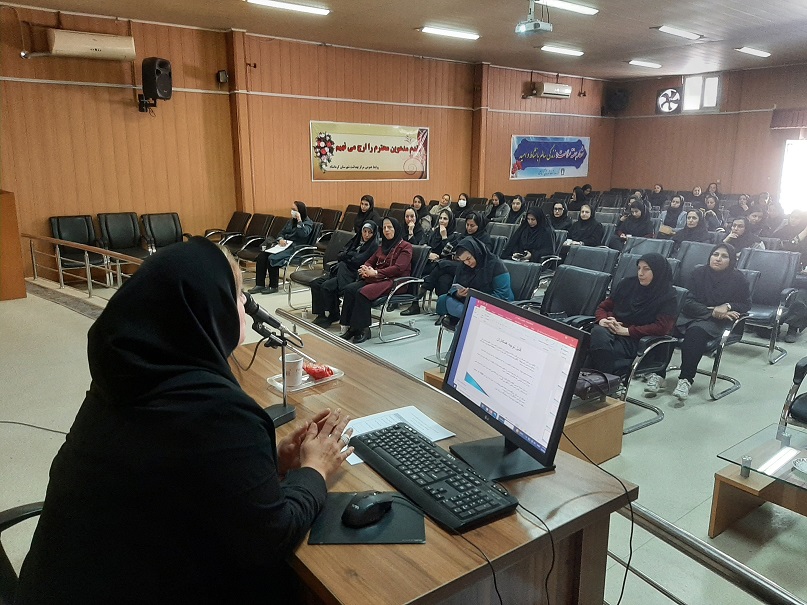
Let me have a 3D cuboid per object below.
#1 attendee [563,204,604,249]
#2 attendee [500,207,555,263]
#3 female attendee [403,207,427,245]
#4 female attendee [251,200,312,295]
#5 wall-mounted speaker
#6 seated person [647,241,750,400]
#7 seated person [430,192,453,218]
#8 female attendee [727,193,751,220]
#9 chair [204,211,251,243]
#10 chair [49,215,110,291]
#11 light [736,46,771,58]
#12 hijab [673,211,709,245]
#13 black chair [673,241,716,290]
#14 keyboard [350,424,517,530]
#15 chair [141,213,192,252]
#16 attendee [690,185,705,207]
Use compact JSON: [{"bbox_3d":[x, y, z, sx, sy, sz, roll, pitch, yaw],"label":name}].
[{"bbox_3d":[2.325,-0.693,8.303,0.520,1.260,0.760,12,18,41],"label":"attendee"},{"bbox_3d":[1.550,-0.564,7.769,0.780,1.260,0.560,-12,19,-41],"label":"attendee"},{"bbox_3d":[-0.111,-0.587,7.763,0.820,1.220,0.500,-12,18,-41],"label":"female attendee"},{"bbox_3d":[-1.700,-0.789,8.555,0.800,1.240,0.500,-10,17,-35],"label":"female attendee"},{"bbox_3d":[-3.694,-3.364,9.100,0.360,0.610,0.380,7,15,25],"label":"wall-mounted speaker"},{"bbox_3d":[2.436,0.134,4.991,0.820,1.210,0.560,-10,18,-38],"label":"seated person"},{"bbox_3d":[0.645,-1.340,10.993,0.800,1.200,0.520,-10,17,-37],"label":"seated person"},{"bbox_3d":[6.160,-1.392,11.286,0.800,1.200,0.520,-10,17,-37],"label":"female attendee"},{"bbox_3d":[-2.799,-0.926,9.693,0.640,0.970,0.580,-11,18,-39],"label":"chair"},{"bbox_3d":[-4.800,-0.752,8.976,0.620,0.970,0.660,-8,16,-31],"label":"chair"},{"bbox_3d":[6.953,-4.949,11.919,1.170,0.090,0.260,-10,17,-37],"label":"light"},{"bbox_3d":[3.493,-0.877,7.390,0.440,0.480,0.350,11,18,39],"label":"hijab"},{"bbox_3d":[3.078,-0.124,6.486,0.630,0.980,0.600,-11,18,-40],"label":"black chair"},{"bbox_3d":[0.050,0.382,1.381,0.158,0.030,0.445,-8,16,-32],"label":"keyboard"},{"bbox_3d":[-3.659,-0.872,9.334,0.600,0.970,0.660,-9,17,-33],"label":"chair"},{"bbox_3d":[6.167,-1.837,13.039,0.500,1.250,0.740,12,18,41],"label":"attendee"}]

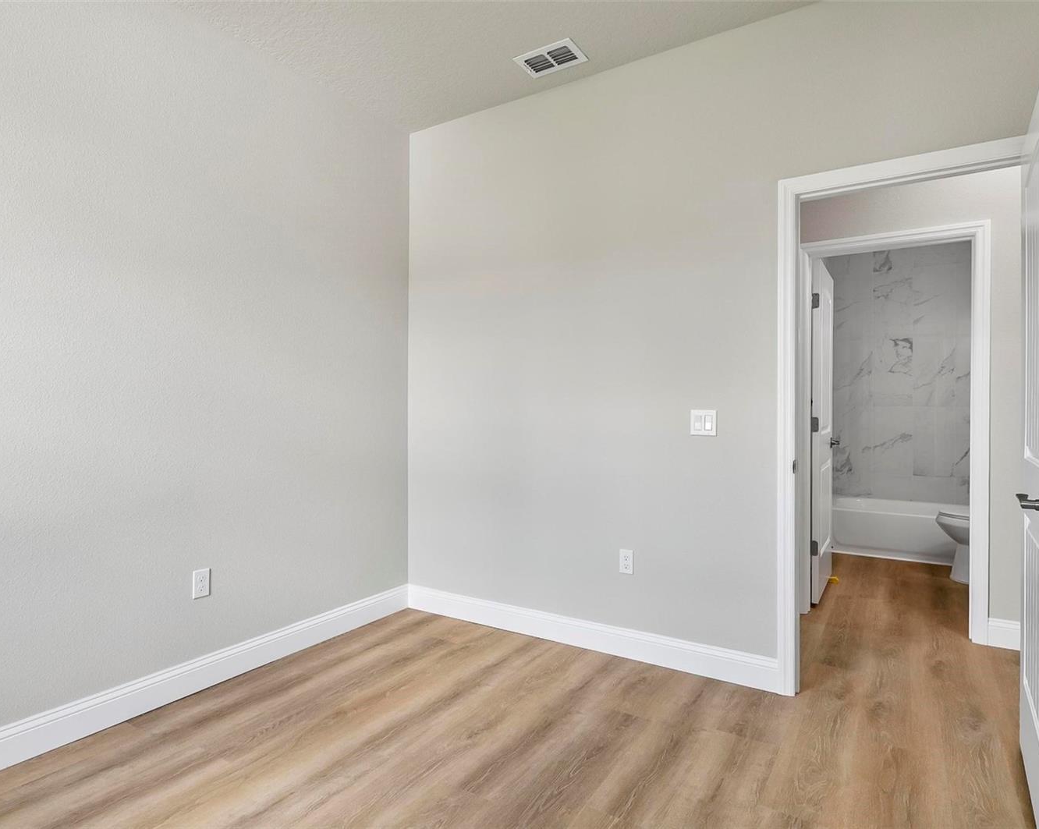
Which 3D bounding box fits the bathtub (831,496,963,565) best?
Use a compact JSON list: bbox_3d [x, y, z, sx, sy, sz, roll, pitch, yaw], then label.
[{"bbox_3d":[3.399,0.972,4.894,1.524,0.366,0.780,0,0,32],"label":"bathtub"}]

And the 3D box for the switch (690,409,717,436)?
[{"bbox_3d":[0.815,0.037,2.609,0.115,0.114,0.009,0,0,32],"label":"switch"}]

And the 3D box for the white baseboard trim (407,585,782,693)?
[{"bbox_3d":[0.209,1.087,2.984,2.053,0.135,0.015,0,0,32],"label":"white baseboard trim"}]

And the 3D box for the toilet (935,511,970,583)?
[{"bbox_3d":[3.288,0.775,4.032,0.720,0.760,0.420,0,0,32],"label":"toilet"}]

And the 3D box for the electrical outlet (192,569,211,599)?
[{"bbox_3d":[-1.335,0.714,2.481,0.008,0.115,0.072,0,0,33],"label":"electrical outlet"}]

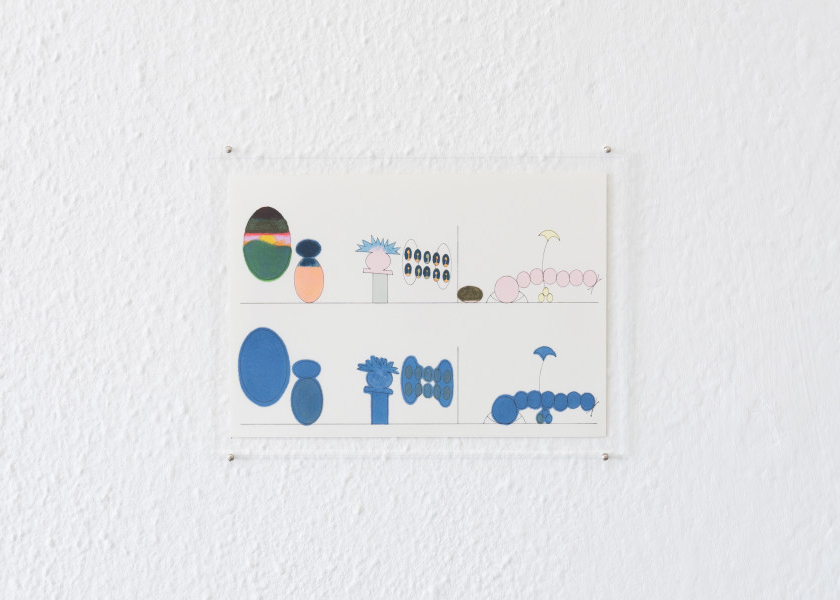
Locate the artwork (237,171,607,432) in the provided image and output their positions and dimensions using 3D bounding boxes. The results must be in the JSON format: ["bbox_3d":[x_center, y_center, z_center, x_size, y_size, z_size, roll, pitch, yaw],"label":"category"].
[{"bbox_3d":[-0.002,0.004,1.182,0.297,0.209,0.003,0,2,0],"label":"artwork"}]

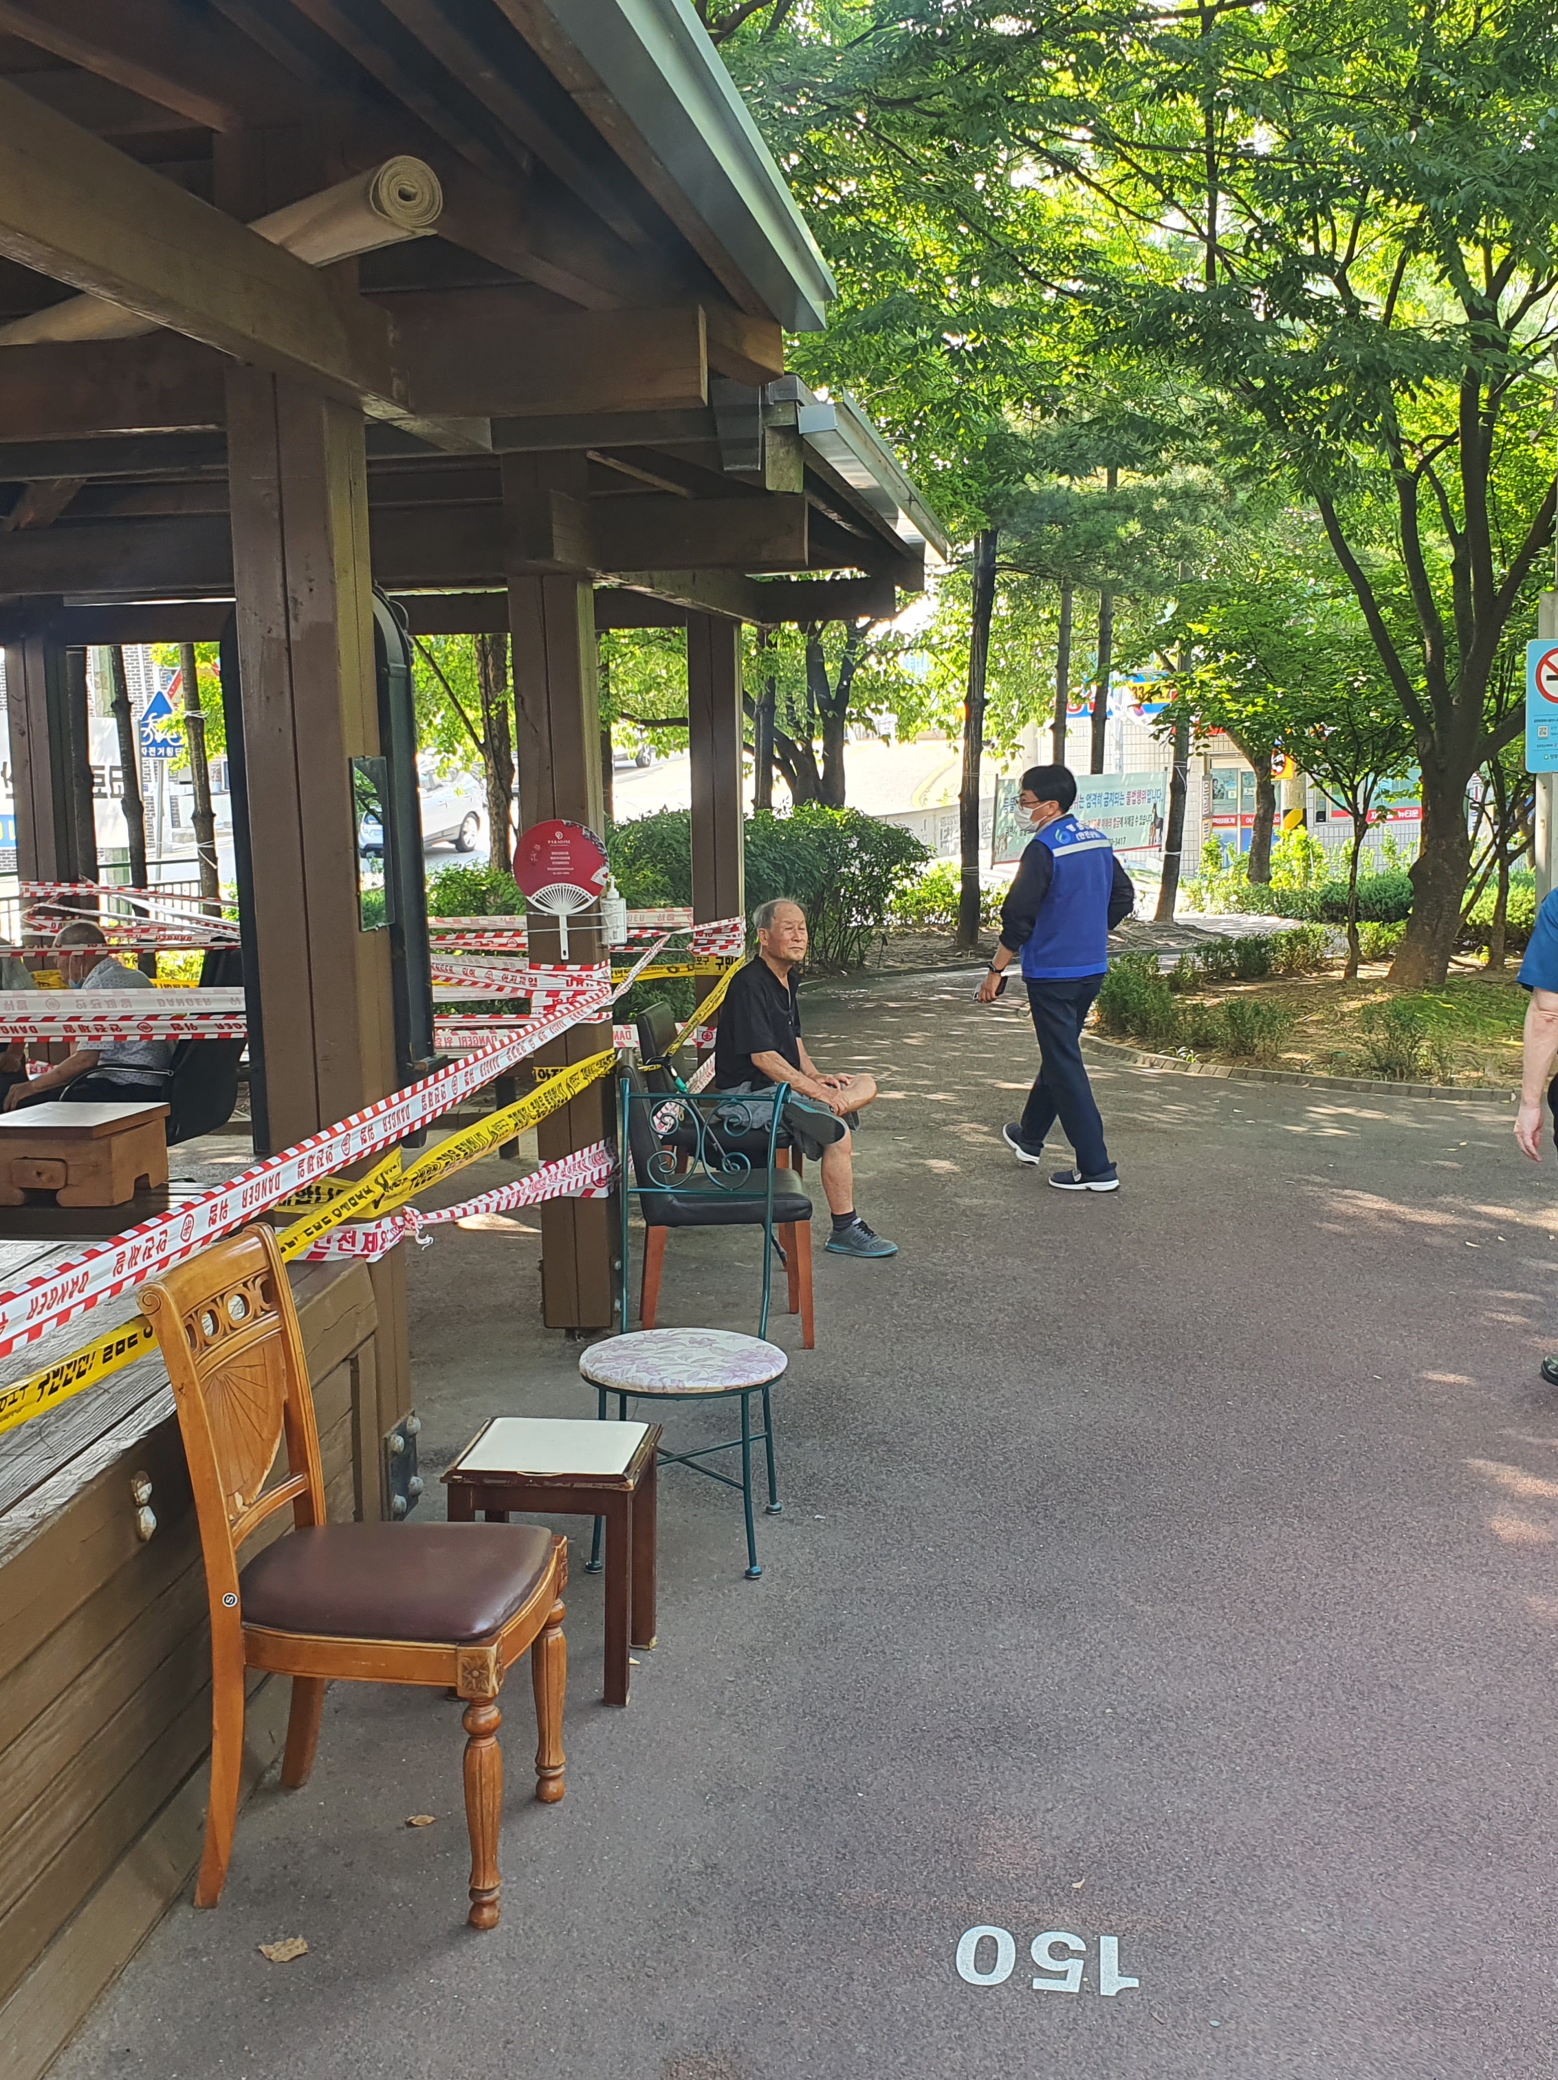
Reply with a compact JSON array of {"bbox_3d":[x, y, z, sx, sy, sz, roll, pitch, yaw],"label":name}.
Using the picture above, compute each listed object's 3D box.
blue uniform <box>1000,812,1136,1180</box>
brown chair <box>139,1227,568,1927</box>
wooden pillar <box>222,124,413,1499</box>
[{"bbox_3d":[1.203,-0.152,8.548,0.500,1.440,0.420,-8,11,-38],"label":"blue uniform"},{"bbox_3d":[-0.657,0.839,3.372,0.540,1.010,0.460,0,9,9],"label":"brown chair"},{"bbox_3d":[-1.021,-0.397,4.712,0.205,3.030,0.210,0,8,8],"label":"wooden pillar"}]

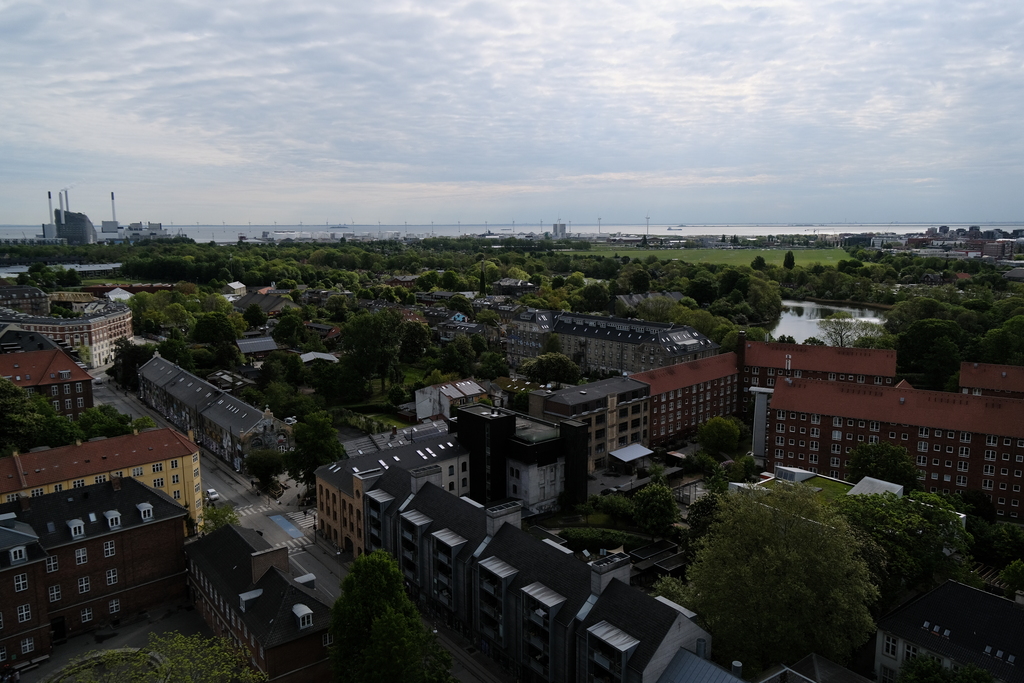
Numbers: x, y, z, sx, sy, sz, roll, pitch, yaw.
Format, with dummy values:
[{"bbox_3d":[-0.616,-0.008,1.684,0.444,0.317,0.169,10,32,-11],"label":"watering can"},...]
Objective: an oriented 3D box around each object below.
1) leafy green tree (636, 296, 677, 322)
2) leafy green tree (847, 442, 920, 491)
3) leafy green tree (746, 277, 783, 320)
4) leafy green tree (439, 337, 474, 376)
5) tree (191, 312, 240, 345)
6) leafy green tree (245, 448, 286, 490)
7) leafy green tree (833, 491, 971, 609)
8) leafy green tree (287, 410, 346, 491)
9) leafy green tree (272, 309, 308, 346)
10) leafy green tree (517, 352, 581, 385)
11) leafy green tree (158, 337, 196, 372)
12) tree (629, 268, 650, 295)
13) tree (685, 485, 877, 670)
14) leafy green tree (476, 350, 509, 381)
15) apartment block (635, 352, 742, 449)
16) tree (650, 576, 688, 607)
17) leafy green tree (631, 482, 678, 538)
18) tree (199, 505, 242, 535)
[{"bbox_3d":[68.765,-9.940,350.320,18.359,22.348,18.359,0,9,0],"label":"leafy green tree"},{"bbox_3d":[71.100,25.610,141.910,12.800,12.100,12.800,0,9,0],"label":"leafy green tree"},{"bbox_3d":[138.500,-23.390,403.140,19.160,22.970,19.160,3,10,19],"label":"leafy green tree"},{"bbox_3d":[-20.734,5.979,274.812,12.963,15.487,12.963,0,9,0],"label":"leafy green tree"},{"bbox_3d":[-136.592,-4.785,339.335,20.245,16.694,20.245,0,9,0],"label":"tree"},{"bbox_3d":[-49.200,25.250,146.970,8.180,7.860,8.180,-3,10,-19],"label":"leafy green tree"},{"bbox_3d":[54.000,29.610,104.370,17.500,16.200,17.500,0,9,0],"label":"leafy green tree"},{"bbox_3d":[-39.000,22.230,144.910,11.500,17.800,11.500,0,9,0],"label":"leafy green tree"},{"bbox_3d":[-97.500,-4.790,324.400,13.800,13.800,13.800,0,9,0],"label":"leafy green tree"},{"bbox_3d":[12.600,9.760,240.140,19.600,12.000,19.600,0,9,0],"label":"leafy green tree"},{"bbox_3d":[-123.018,6.451,270.647,13.475,16.391,13.475,0,9,0],"label":"leafy green tree"},{"bbox_3d":[87.100,-38.830,504.770,14.380,20.560,14.380,1,9,10],"label":"tree"},{"bbox_3d":[32.000,28.740,89.040,21.000,22.800,21.000,0,9,0],"label":"tree"},{"bbox_3d":[-6.180,8.240,245.800,11.000,9.980,11.000,0,9,-1],"label":"leafy green tree"},{"bbox_3d":[43.420,13.730,192.420,41.500,15.800,12.000,-9,13,-43],"label":"apartment block"},{"bbox_3d":[22.777,37.137,106.396,5.460,7.572,5.460,0,9,0],"label":"tree"},{"bbox_3d":[26.102,30.905,133.713,8.056,11.130,8.056,0,9,0],"label":"leafy green tree"},{"bbox_3d":[-53.423,33.067,134.502,7.403,7.003,7.403,0,9,0],"label":"tree"}]

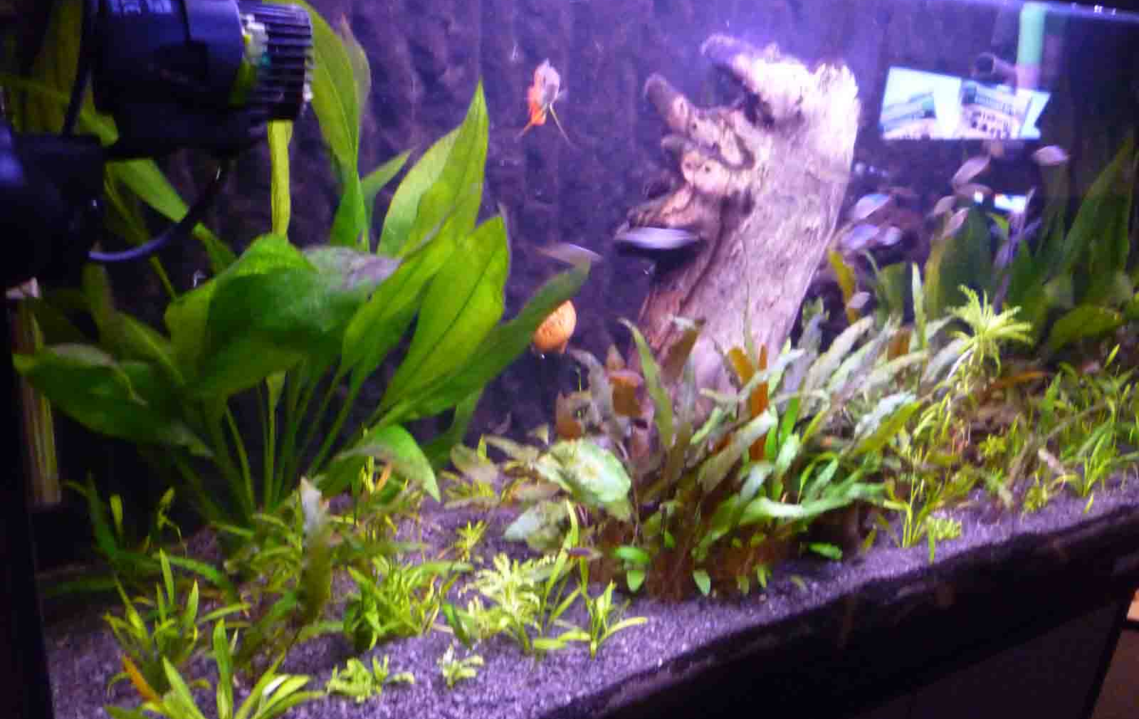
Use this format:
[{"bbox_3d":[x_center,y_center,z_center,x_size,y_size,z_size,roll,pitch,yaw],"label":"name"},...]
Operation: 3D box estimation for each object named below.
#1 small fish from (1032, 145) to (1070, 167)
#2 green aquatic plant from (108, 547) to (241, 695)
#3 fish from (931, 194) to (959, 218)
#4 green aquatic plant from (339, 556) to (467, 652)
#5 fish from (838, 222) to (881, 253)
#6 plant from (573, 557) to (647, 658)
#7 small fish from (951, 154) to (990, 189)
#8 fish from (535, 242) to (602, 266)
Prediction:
[{"bbox_3d":[0.540,-0.228,1.070,0.047,0.018,0.009,-3,21,-18],"label":"small fish"},{"bbox_3d":[-0.279,0.186,0.683,0.090,0.088,0.075,5,19,0],"label":"green aquatic plant"},{"bbox_3d":[0.405,-0.166,1.030,0.037,0.013,0.007,-36,34,-15],"label":"fish"},{"bbox_3d":[-0.128,0.186,0.751,0.093,0.057,0.075,5,19,0],"label":"green aquatic plant"},{"bbox_3d":[0.304,-0.128,1.000,0.055,0.018,0.010,-28,29,-15],"label":"fish"},{"bbox_3d":[0.031,0.192,0.732,0.056,0.068,0.050,5,19,0],"label":"plant"},{"bbox_3d":[0.437,-0.205,1.040,0.057,0.018,0.010,-40,36,-15],"label":"small fish"},{"bbox_3d":[-0.001,-0.101,0.920,0.069,0.015,0.012,12,17,-15],"label":"fish"}]

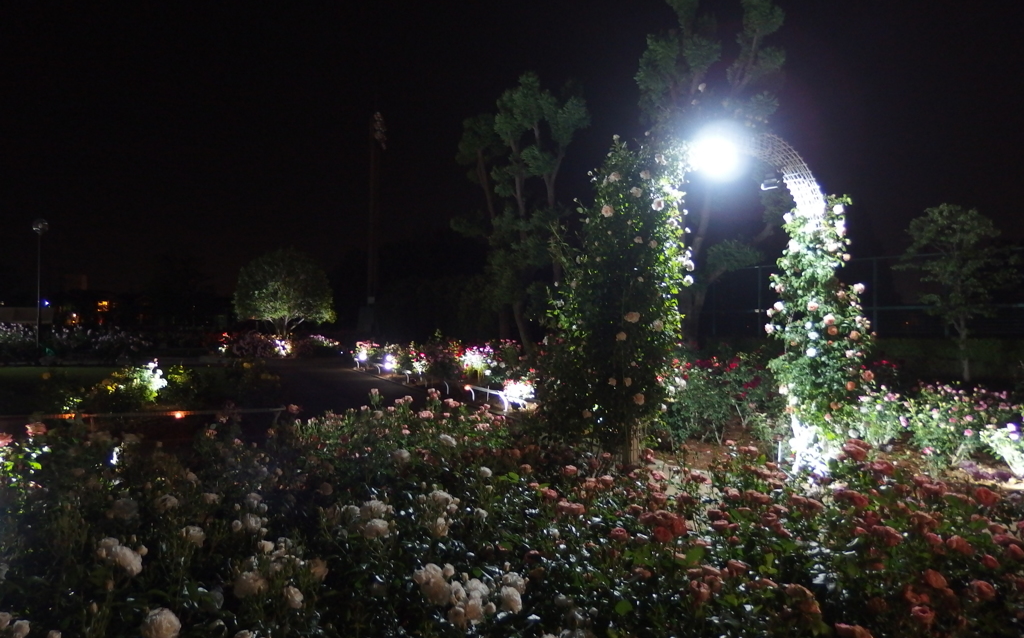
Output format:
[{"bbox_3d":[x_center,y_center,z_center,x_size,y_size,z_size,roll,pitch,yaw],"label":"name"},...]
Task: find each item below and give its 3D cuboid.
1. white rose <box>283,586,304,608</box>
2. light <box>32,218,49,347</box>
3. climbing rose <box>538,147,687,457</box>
[{"bbox_3d":[-0.624,0.791,2.100,0.057,0.058,0.054,1,0,-16],"label":"white rose"},{"bbox_3d":[-14.350,-0.867,22.500,0.487,4.383,0.500,0,-1,0],"label":"light"},{"bbox_3d":[1.008,-0.180,7.200,1.379,3.155,1.150,1,0,0],"label":"climbing rose"}]

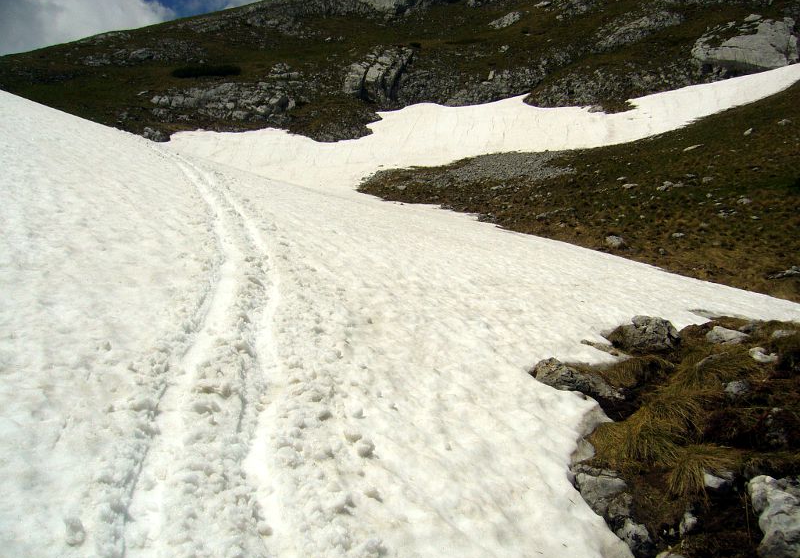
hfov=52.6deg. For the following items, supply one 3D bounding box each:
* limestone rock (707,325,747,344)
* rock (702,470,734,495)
[{"bbox_3d":[4.939,0.837,12.200,0.620,0.280,0.450,2,6,22],"label":"limestone rock"},{"bbox_3d":[2.244,1.441,5.700,0.230,0.150,0.180,2,6,21],"label":"rock"}]

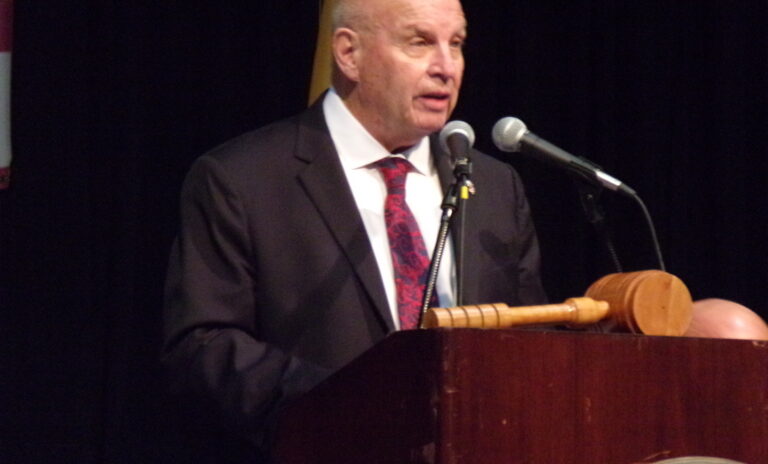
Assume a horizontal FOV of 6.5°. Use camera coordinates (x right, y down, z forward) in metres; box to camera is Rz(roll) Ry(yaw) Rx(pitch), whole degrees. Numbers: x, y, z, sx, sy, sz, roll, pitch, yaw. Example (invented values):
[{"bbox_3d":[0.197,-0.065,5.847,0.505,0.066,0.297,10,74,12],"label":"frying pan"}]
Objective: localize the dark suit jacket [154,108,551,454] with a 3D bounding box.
[{"bbox_3d":[-0.035,0.164,9.750,0.560,0.730,0.380,2,-4,-32],"label":"dark suit jacket"}]

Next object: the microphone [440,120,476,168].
[{"bbox_3d":[0.105,-0.114,9.490,0.051,0.051,0.180,0,16,-3],"label":"microphone"}]

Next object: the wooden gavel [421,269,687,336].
[{"bbox_3d":[0.221,0.106,9.100,0.385,0.098,0.122,-2,-2,-33],"label":"wooden gavel"}]

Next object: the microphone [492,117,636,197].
[{"bbox_3d":[0.236,-0.111,9.500,0.185,0.051,0.051,22,2,16],"label":"microphone"}]

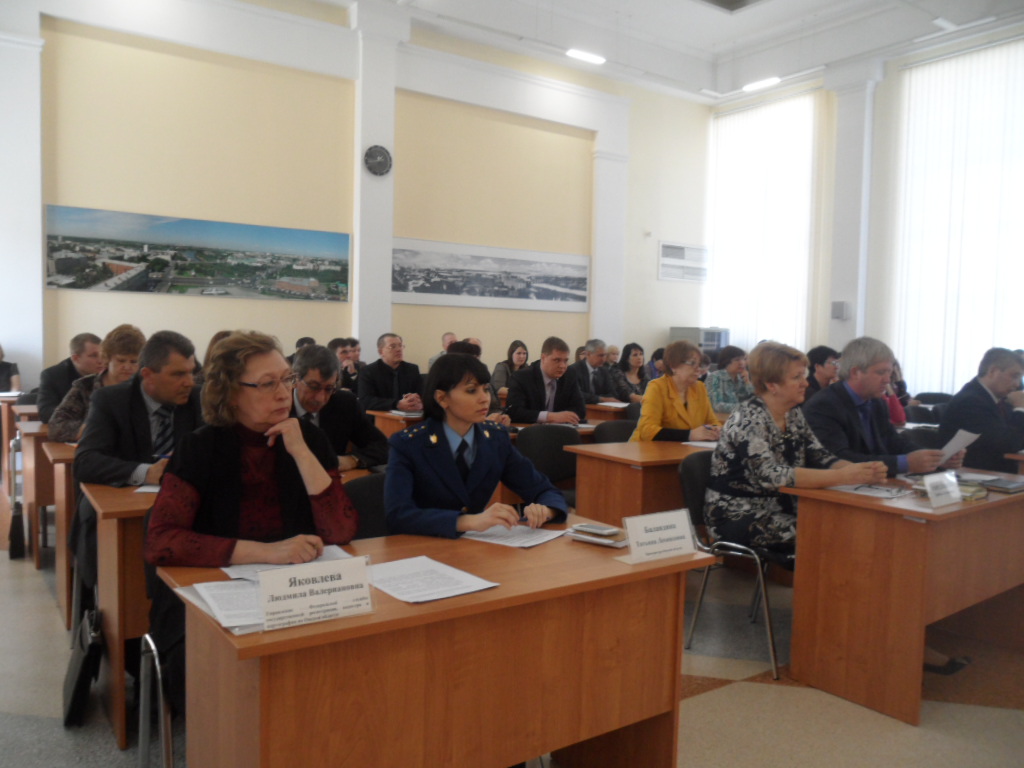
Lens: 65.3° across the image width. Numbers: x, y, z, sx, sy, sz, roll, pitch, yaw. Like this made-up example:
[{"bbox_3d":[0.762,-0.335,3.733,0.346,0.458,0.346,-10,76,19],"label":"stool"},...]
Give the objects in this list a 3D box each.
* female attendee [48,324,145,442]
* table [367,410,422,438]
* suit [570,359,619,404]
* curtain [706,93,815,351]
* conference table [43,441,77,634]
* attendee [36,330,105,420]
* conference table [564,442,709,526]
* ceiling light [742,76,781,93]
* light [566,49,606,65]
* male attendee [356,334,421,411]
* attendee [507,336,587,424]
[{"bbox_3d":[-2.017,0.363,4.081,0.580,1.330,0.750,-1,4,-35],"label":"female attendee"},{"bbox_3d":[-0.435,0.587,6.112,1.200,0.750,0.600,-1,4,-35],"label":"table"},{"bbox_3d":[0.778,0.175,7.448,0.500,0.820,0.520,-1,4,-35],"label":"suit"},{"bbox_3d":[3.598,-2.124,11.891,0.150,4.020,1.750,-1,4,-35],"label":"curtain"},{"bbox_3d":[-1.611,0.676,3.963,1.200,0.750,0.600,-1,4,-35],"label":"conference table"},{"bbox_3d":[-2.695,0.328,4.992,0.520,1.300,0.700,-1,4,-35],"label":"attendee"},{"bbox_3d":[0.919,0.714,4.310,1.200,0.750,0.600,-1,4,-35],"label":"conference table"},{"bbox_3d":[3.436,-4.125,11.000,0.110,0.070,0.620,-1,4,-35],"label":"ceiling light"},{"bbox_3d":[0.901,-3.896,9.536,0.600,0.080,0.100,-1,4,-35],"label":"light"},{"bbox_3d":[-0.898,0.281,6.087,0.560,1.330,0.750,-1,4,-35],"label":"male attendee"},{"bbox_3d":[0.262,0.335,5.621,0.600,1.330,0.760,-1,4,-35],"label":"attendee"}]

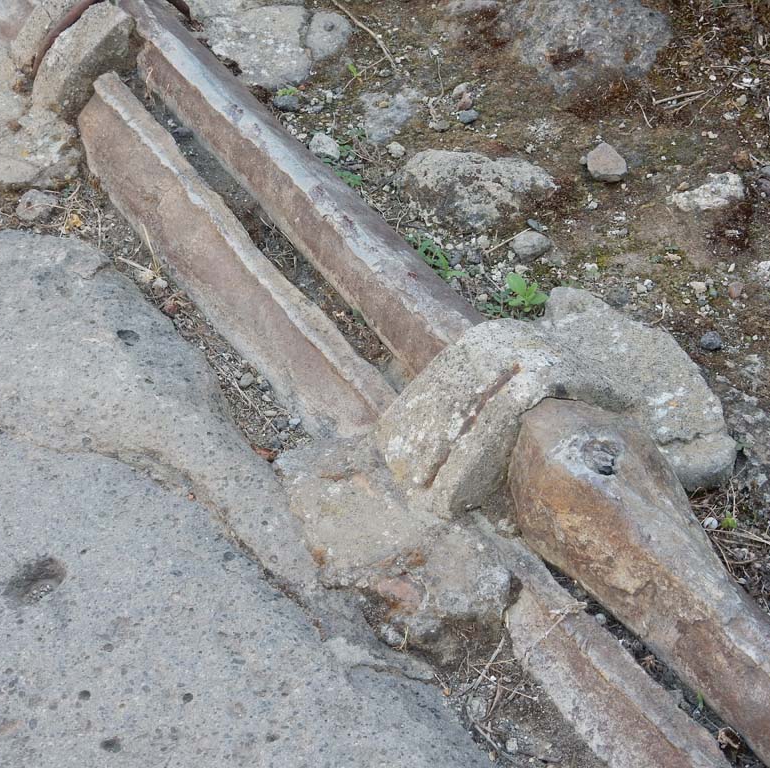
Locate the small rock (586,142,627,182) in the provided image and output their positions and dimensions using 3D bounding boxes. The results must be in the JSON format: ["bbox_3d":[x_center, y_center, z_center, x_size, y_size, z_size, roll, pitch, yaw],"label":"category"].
[{"bbox_3d":[0.303,-0.303,2.876,0.056,0.037,0.043,0,38,0],"label":"small rock"}]

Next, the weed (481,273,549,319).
[{"bbox_3d":[0.163,-0.111,2.630,0.085,0.036,0.057,0,38,0],"label":"weed"}]

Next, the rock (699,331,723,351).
[{"bbox_3d":[0.343,-0.046,2.206,0.026,0.018,0.022,0,38,0],"label":"rock"}]

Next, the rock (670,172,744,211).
[{"bbox_3d":[0.371,-0.222,2.424,0.095,0.028,0.055,-13,40,-16],"label":"rock"}]

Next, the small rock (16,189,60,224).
[{"bbox_3d":[-0.463,-0.236,2.797,0.058,0.029,0.039,0,38,0],"label":"small rock"}]

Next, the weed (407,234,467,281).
[{"bbox_3d":[0.058,-0.139,2.313,0.066,0.035,0.060,20,42,23],"label":"weed"}]

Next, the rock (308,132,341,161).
[{"bbox_3d":[-0.072,-0.283,2.504,0.037,0.026,0.034,0,38,0],"label":"rock"}]

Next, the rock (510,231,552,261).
[{"bbox_3d":[0.162,-0.154,2.337,0.047,0.028,0.038,0,38,0],"label":"rock"}]

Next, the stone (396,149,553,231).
[{"bbox_3d":[0.106,-0.221,2.399,0.178,0.060,0.125,6,38,8],"label":"stone"}]

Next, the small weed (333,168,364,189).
[{"bbox_3d":[-0.043,-0.240,2.453,0.035,0.020,0.035,0,38,0],"label":"small weed"}]

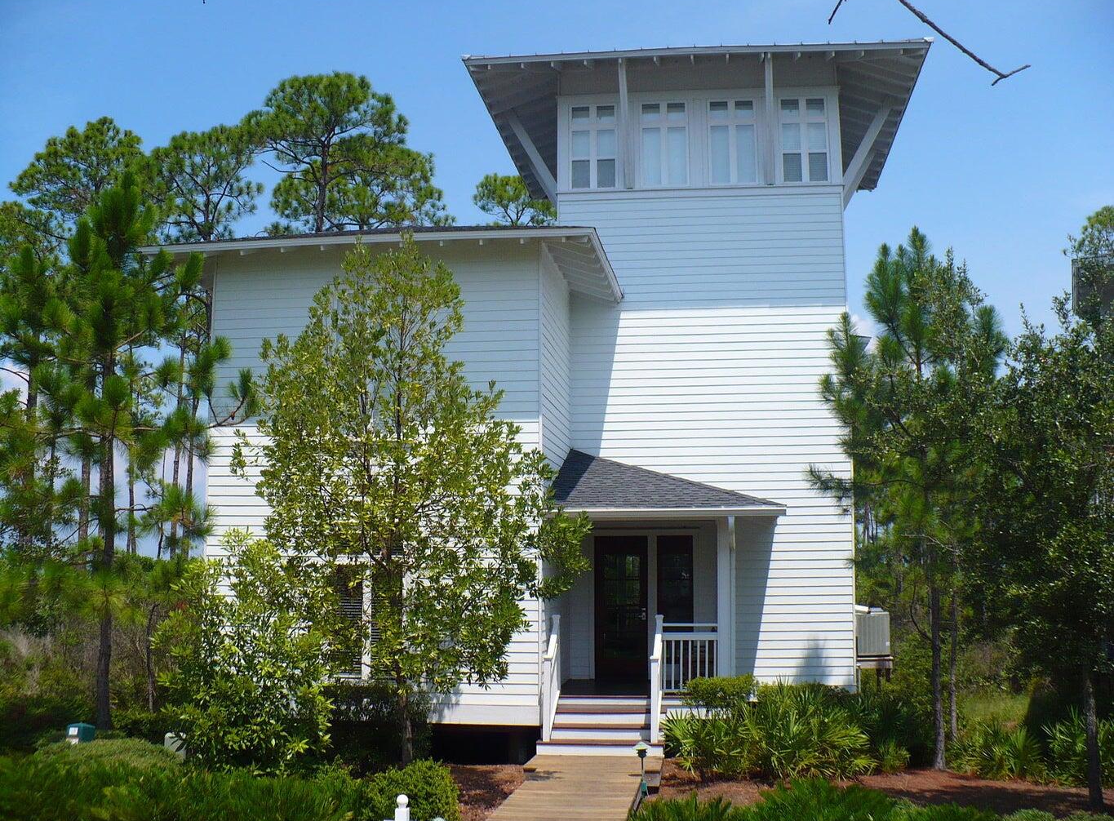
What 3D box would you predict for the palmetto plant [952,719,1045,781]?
[{"bbox_3d":[5.915,4.488,15.908,1.347,0.772,1.200,-1,-7,8],"label":"palmetto plant"}]

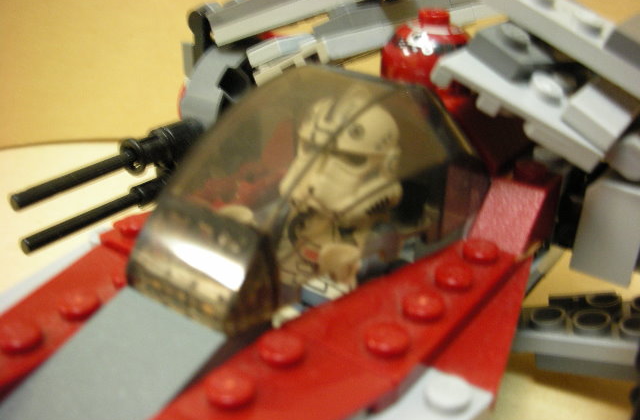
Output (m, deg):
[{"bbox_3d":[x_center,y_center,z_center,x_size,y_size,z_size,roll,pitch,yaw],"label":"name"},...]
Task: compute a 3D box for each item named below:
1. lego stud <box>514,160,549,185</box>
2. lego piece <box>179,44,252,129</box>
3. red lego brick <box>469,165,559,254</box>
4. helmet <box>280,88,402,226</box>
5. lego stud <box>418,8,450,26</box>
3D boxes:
[{"bbox_3d":[0.031,-0.006,0.097,0.005,0.002,0.005,16,30,34],"label":"lego stud"},{"bbox_3d":[-0.016,-0.020,0.109,0.008,0.013,0.013,16,30,34],"label":"lego piece"},{"bbox_3d":[0.029,0.000,0.096,0.008,0.011,0.016,16,30,34],"label":"red lego brick"},{"bbox_3d":[0.003,-0.009,0.092,0.013,0.015,0.015,16,30,34],"label":"helmet"},{"bbox_3d":[0.018,-0.031,0.103,0.005,0.002,0.005,16,30,34],"label":"lego stud"}]

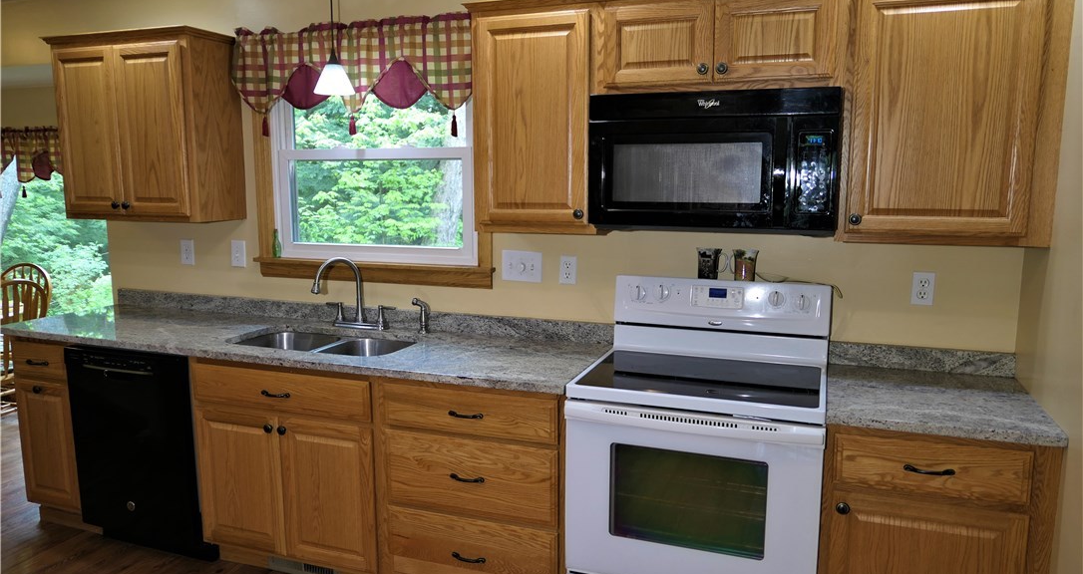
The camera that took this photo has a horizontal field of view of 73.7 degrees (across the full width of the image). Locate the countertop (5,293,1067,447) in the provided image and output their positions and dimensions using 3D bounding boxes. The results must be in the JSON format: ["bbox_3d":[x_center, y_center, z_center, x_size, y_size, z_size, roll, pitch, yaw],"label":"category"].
[{"bbox_3d":[-0.385,0.208,2.754,3.887,0.122,0.631,3,9,19],"label":"countertop"}]

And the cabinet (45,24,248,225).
[{"bbox_3d":[-1.808,-0.715,3.291,0.823,0.809,0.323,3,9,19],"label":"cabinet"}]

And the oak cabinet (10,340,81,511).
[{"bbox_3d":[-2.065,0.585,3.419,0.321,0.832,0.606,3,9,19],"label":"oak cabinet"}]

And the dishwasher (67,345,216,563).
[{"bbox_3d":[-1.509,0.645,3.126,0.610,0.875,0.615,3,9,18],"label":"dishwasher"}]

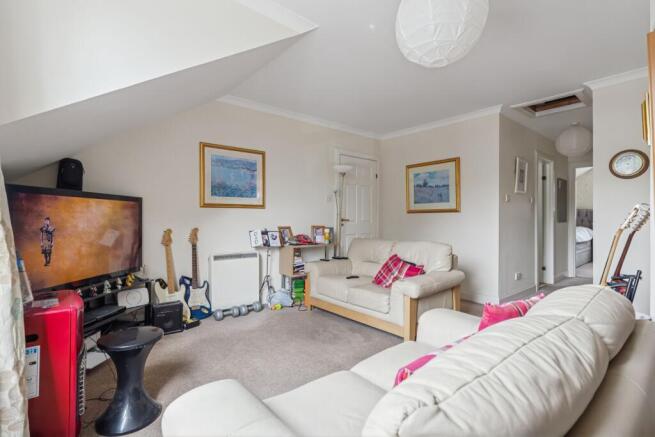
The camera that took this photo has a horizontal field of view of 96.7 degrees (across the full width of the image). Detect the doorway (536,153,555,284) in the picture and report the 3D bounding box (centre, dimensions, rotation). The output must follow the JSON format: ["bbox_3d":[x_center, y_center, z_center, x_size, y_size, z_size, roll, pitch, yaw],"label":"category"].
[{"bbox_3d":[3.423,0.040,4.624,0.850,2.050,0.111,0,1,-39],"label":"doorway"}]

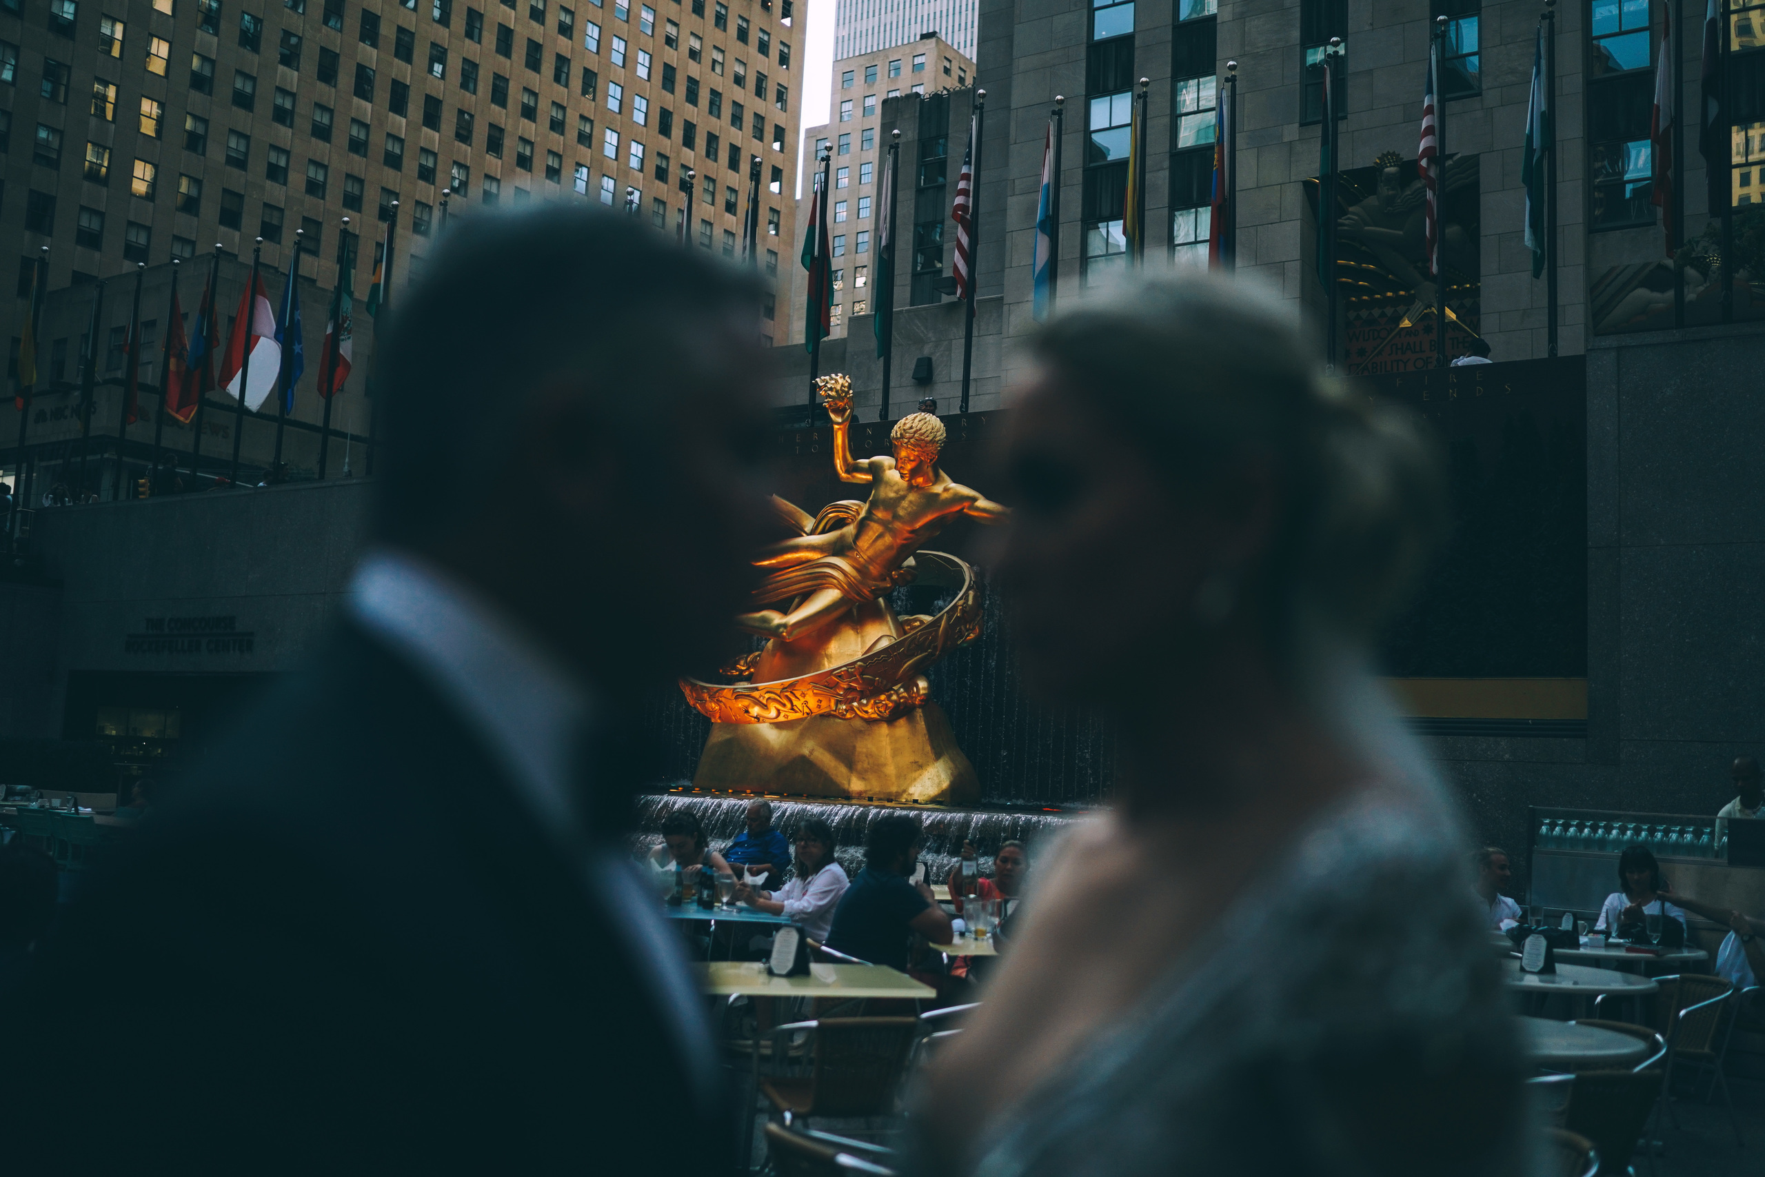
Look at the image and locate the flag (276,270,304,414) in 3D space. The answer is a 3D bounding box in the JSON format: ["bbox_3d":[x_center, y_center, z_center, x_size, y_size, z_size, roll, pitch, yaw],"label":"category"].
[{"bbox_3d":[-10.793,-4.583,31.269,0.350,2.950,0.500,-2,-7,33],"label":"flag"}]

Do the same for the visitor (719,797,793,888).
[{"bbox_3d":[-0.880,1.970,10.900,0.550,1.260,0.800,-2,-8,38],"label":"visitor"}]

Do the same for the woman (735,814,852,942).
[{"bbox_3d":[-0.520,1.868,9.150,0.750,1.270,0.500,5,-7,-17],"label":"woman"}]

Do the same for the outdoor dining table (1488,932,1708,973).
[{"bbox_3d":[3.650,2.170,8.720,1.050,0.740,1.050,-2,-7,33],"label":"outdoor dining table"}]

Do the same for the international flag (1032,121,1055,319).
[{"bbox_3d":[2.273,-5.116,24.158,0.420,3.054,0.380,2,-7,5],"label":"international flag"}]

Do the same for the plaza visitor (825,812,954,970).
[{"bbox_3d":[0.060,1.627,7.420,0.750,1.320,0.520,6,-7,-28],"label":"plaza visitor"}]

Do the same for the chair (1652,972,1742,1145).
[{"bbox_3d":[3.896,2.313,8.514,0.570,0.770,0.570,5,-7,-18],"label":"chair"}]

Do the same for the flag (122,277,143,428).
[{"bbox_3d":[-15.253,-4.853,35.000,0.500,3.073,0.400,6,-7,-24],"label":"flag"}]

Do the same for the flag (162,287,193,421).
[{"bbox_3d":[-12.024,-3.974,29.280,0.550,2.298,0.300,-1,-8,31],"label":"flag"}]

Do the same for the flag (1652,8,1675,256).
[{"bbox_3d":[8.871,-5.203,19.469,0.400,3.026,0.380,0,-7,25],"label":"flag"}]

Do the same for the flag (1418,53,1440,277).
[{"bbox_3d":[6.252,-4.837,19.620,0.300,2.587,0.300,-1,-8,31],"label":"flag"}]

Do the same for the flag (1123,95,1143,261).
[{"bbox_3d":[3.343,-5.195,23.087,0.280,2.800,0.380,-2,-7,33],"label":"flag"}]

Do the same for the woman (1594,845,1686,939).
[{"bbox_3d":[4.231,2.083,9.550,0.520,1.270,0.750,1,-7,18],"label":"woman"}]

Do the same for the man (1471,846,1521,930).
[{"bbox_3d":[3.200,1.974,9.100,0.750,1.200,0.500,0,-6,18],"label":"man"}]

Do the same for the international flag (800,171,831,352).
[{"bbox_3d":[-1.032,-5.100,26.511,0.460,3.010,0.400,3,-7,-3],"label":"international flag"}]

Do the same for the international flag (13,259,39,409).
[{"bbox_3d":[-16.574,-4.933,33.209,0.300,2.900,0.450,-2,-7,33],"label":"international flag"}]

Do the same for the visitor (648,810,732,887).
[{"bbox_3d":[-1.118,1.926,9.636,0.540,1.280,0.820,4,-7,-6],"label":"visitor"}]

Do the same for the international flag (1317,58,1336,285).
[{"bbox_3d":[5.254,-4.948,20.304,0.280,2.759,0.300,-1,-8,31],"label":"international flag"}]

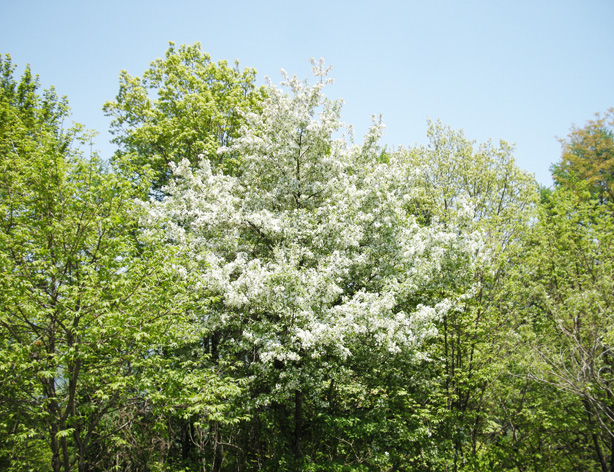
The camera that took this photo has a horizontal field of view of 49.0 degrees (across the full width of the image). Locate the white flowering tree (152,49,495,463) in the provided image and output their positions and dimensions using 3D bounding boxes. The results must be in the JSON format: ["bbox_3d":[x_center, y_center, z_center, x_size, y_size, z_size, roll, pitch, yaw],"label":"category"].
[{"bbox_3d":[0.186,0.330,13.212,6.670,8.160,6.000,0,-12,0],"label":"white flowering tree"}]

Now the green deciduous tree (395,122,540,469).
[{"bbox_3d":[3.506,1.021,14.702,3.190,7.410,3.300,0,-12,0],"label":"green deciduous tree"}]

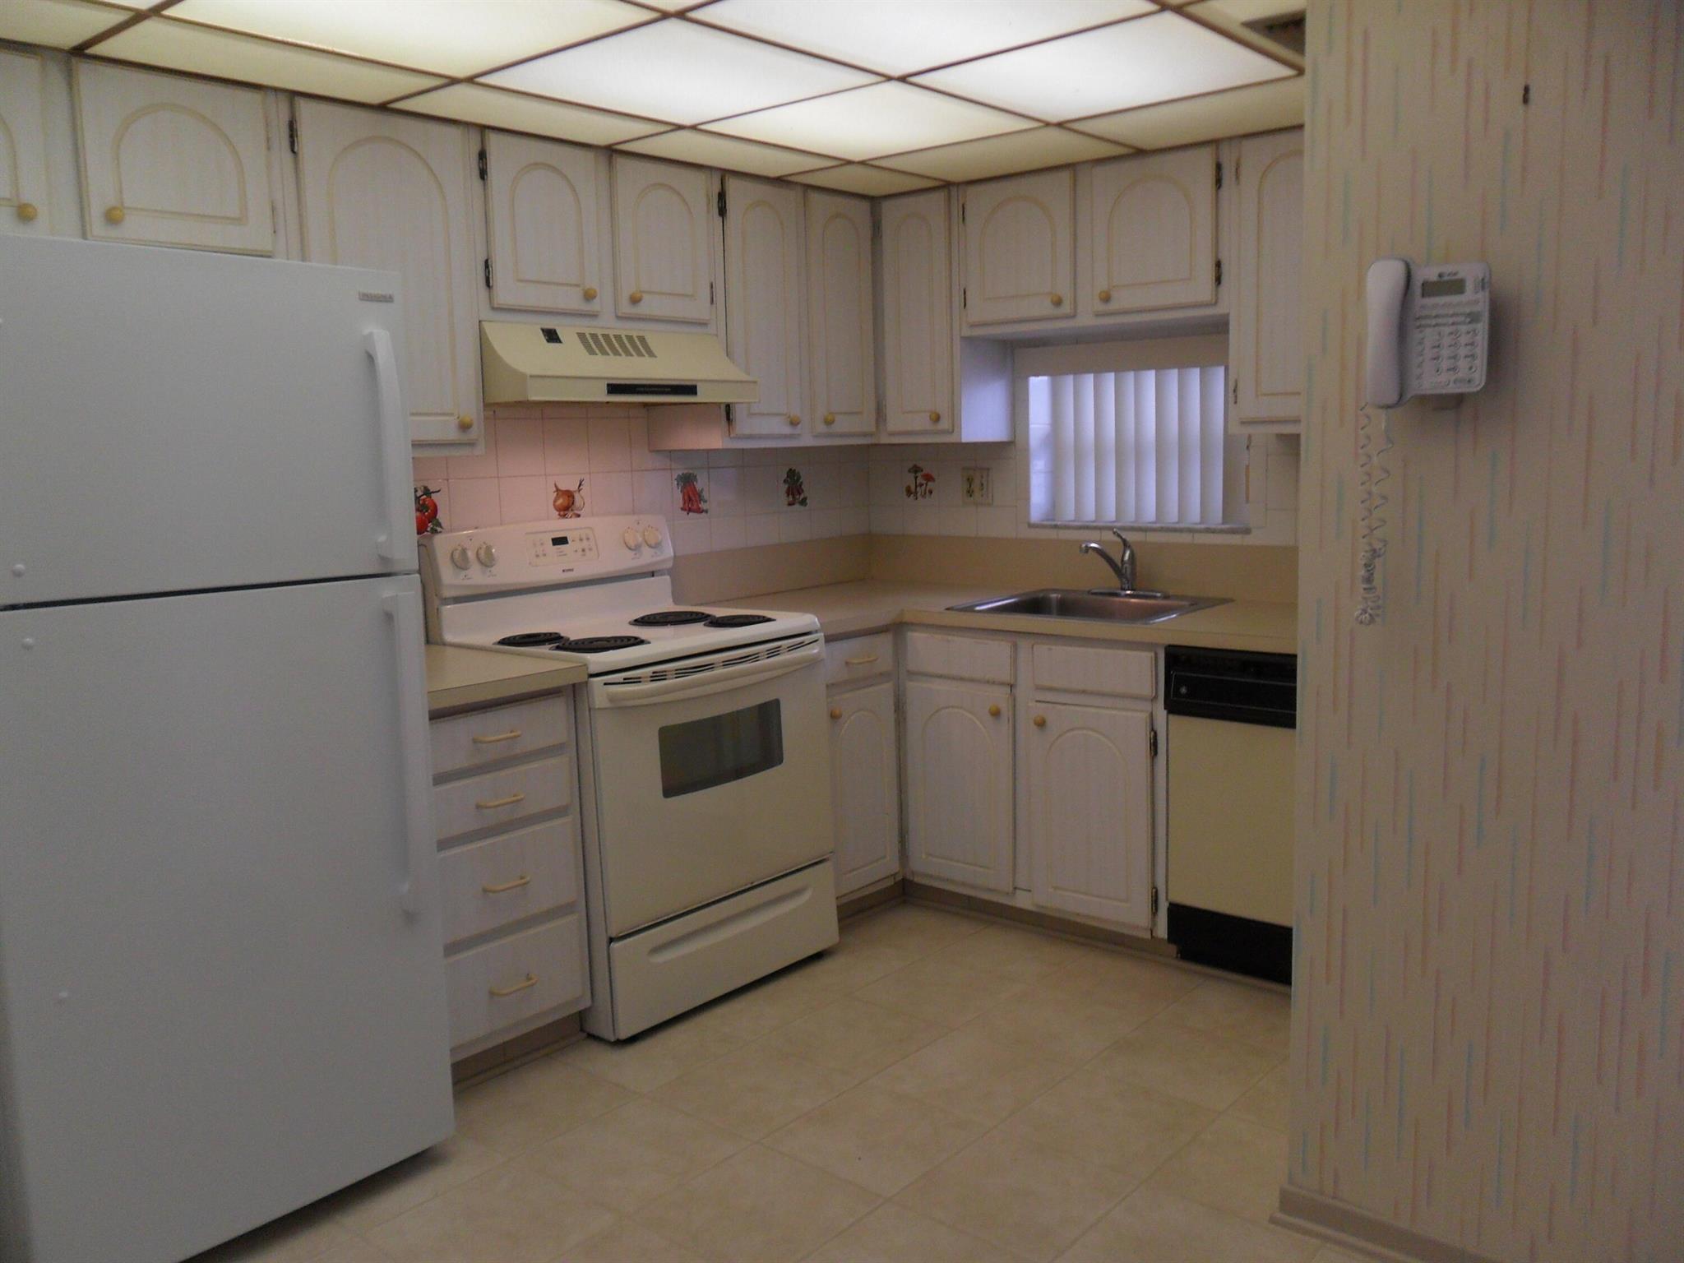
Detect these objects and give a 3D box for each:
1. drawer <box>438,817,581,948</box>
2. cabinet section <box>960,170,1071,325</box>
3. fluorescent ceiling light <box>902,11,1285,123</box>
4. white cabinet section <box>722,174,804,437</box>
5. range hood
[{"bbox_3d":[-0.877,0.525,2.984,0.410,0.205,0.365,6,11,40],"label":"drawer"},{"bbox_3d":[0.604,-1.104,3.853,0.371,0.404,0.320,6,11,41],"label":"cabinet section"},{"bbox_3d":[0.528,-1.137,2.665,0.574,0.030,0.572,5,11,40],"label":"fluorescent ceiling light"},{"bbox_3d":[-0.341,-0.920,3.838,0.335,0.735,0.340,6,11,40],"label":"white cabinet section"},{"bbox_3d":[-0.647,-0.682,3.400,0.475,0.193,0.755,6,11,40],"label":"range hood"}]

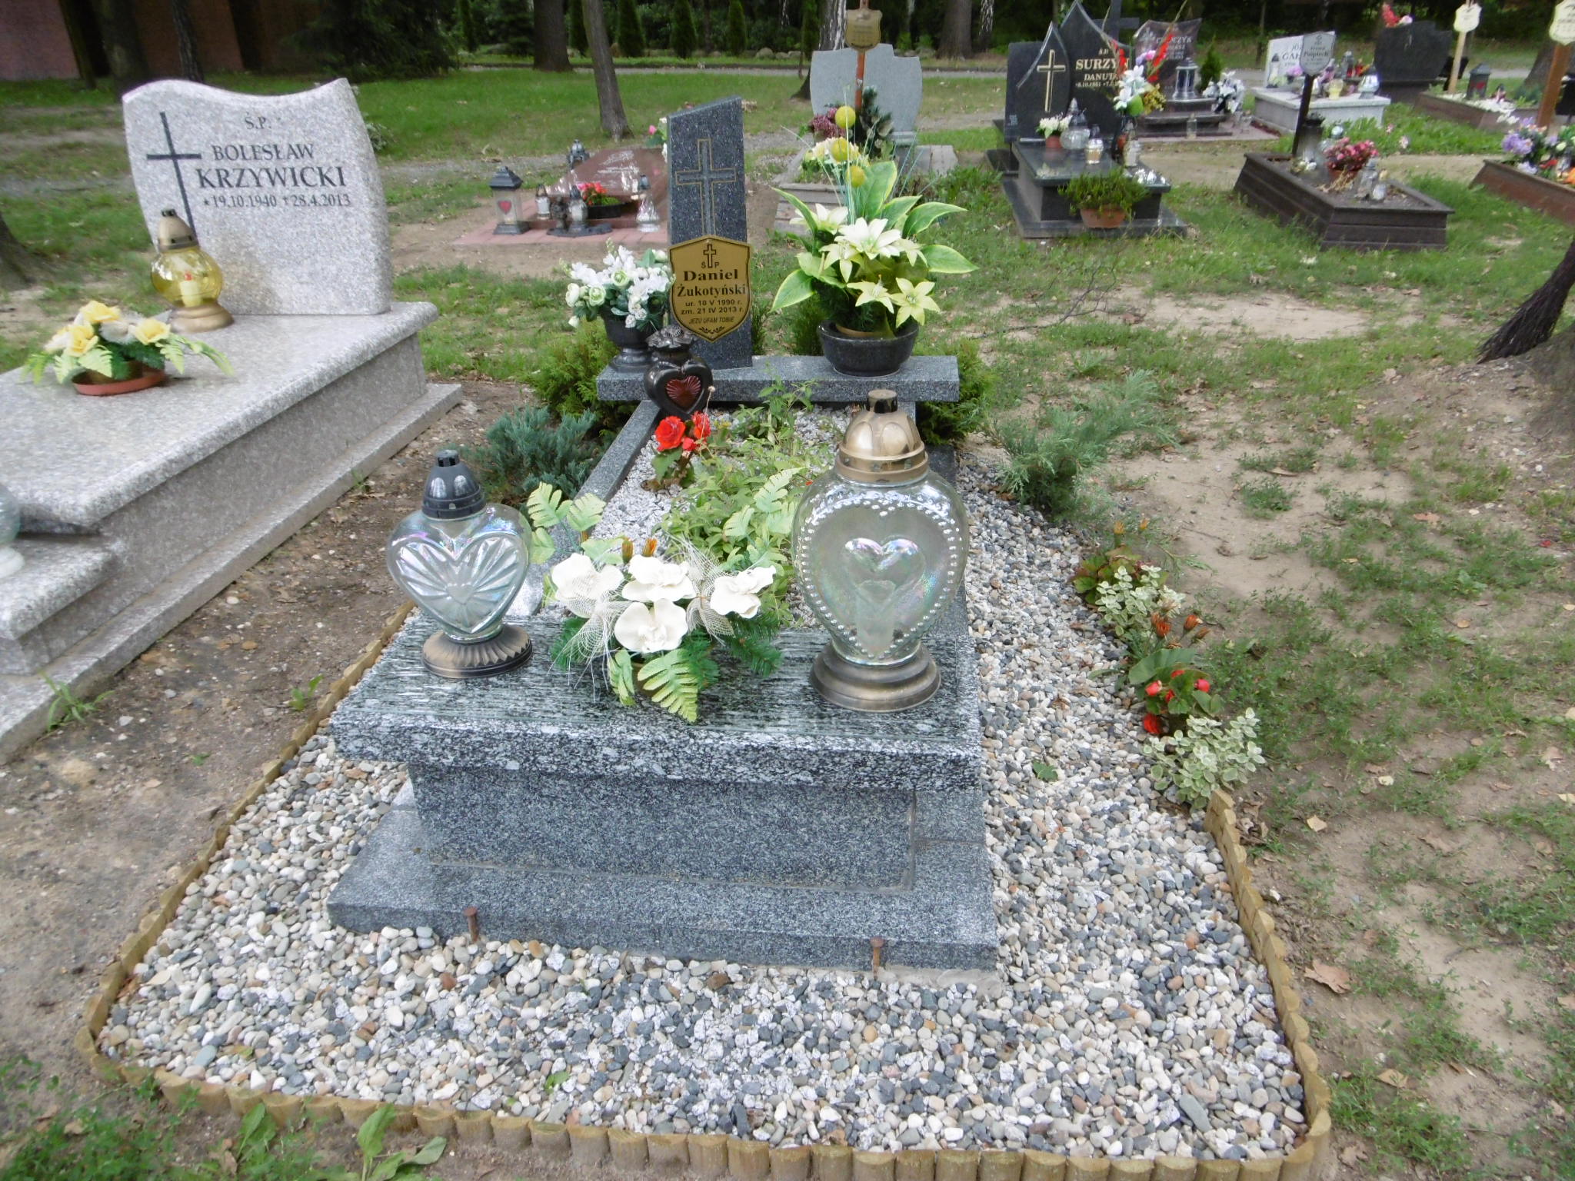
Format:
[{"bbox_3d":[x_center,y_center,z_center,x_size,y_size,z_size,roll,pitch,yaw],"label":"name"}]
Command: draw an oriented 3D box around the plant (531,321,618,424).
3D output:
[{"bbox_3d":[-0.637,-0.659,3.393,0.310,0.335,0.290,2,29,6],"label":"plant"}]

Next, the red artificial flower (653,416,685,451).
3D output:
[{"bbox_3d":[-0.265,-0.354,2.464,0.072,0.075,0.065,2,29,6],"label":"red artificial flower"}]

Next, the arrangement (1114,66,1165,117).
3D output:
[{"bbox_3d":[2.049,-2.899,6.360,0.250,0.259,0.211,2,29,6],"label":"arrangement"}]

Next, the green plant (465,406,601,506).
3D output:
[{"bbox_3d":[-0.679,-0.356,2.933,0.370,0.250,0.320,2,29,6],"label":"green plant"}]

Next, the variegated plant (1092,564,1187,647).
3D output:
[{"bbox_3d":[0.716,0.033,2.220,0.175,0.150,0.165,2,29,6],"label":"variegated plant"}]

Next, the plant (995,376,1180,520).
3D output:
[{"bbox_3d":[0.793,-0.401,2.962,0.422,0.259,0.384,2,29,6],"label":"plant"}]

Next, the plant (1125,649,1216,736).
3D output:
[{"bbox_3d":[0.702,0.188,1.998,0.165,0.150,0.150,2,29,6],"label":"plant"}]

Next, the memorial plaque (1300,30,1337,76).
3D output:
[{"bbox_3d":[3.280,-3.321,6.751,0.192,0.240,0.019,5,29,11],"label":"memorial plaque"}]

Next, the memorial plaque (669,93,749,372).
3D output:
[{"bbox_3d":[-0.195,-0.905,2.802,0.202,0.662,0.062,-5,29,-6],"label":"memorial plaque"}]

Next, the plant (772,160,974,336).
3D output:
[{"bbox_3d":[0.217,-0.865,2.741,0.480,0.403,0.365,2,29,6],"label":"plant"}]

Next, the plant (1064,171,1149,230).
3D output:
[{"bbox_3d":[1.703,-2.089,5.835,0.440,0.290,0.360,2,29,6],"label":"plant"}]

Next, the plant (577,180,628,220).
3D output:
[{"bbox_3d":[-1.085,-2.297,6.463,0.288,0.192,0.230,2,29,6],"label":"plant"}]

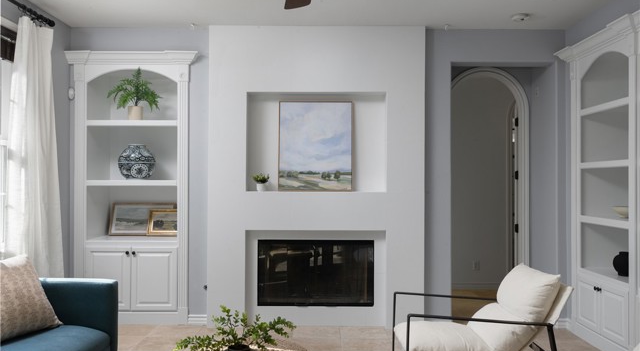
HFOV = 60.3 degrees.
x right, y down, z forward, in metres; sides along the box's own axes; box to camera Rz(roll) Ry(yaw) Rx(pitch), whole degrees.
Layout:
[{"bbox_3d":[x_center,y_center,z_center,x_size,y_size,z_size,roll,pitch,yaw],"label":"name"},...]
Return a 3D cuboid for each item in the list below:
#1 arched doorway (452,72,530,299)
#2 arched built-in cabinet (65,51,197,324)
[{"bbox_3d":[1.728,0.172,5.770,0.890,2.560,0.200,0,0,-1],"label":"arched doorway"},{"bbox_3d":[-1.793,0.131,5.540,1.260,2.620,0.620,0,0,-1],"label":"arched built-in cabinet"}]

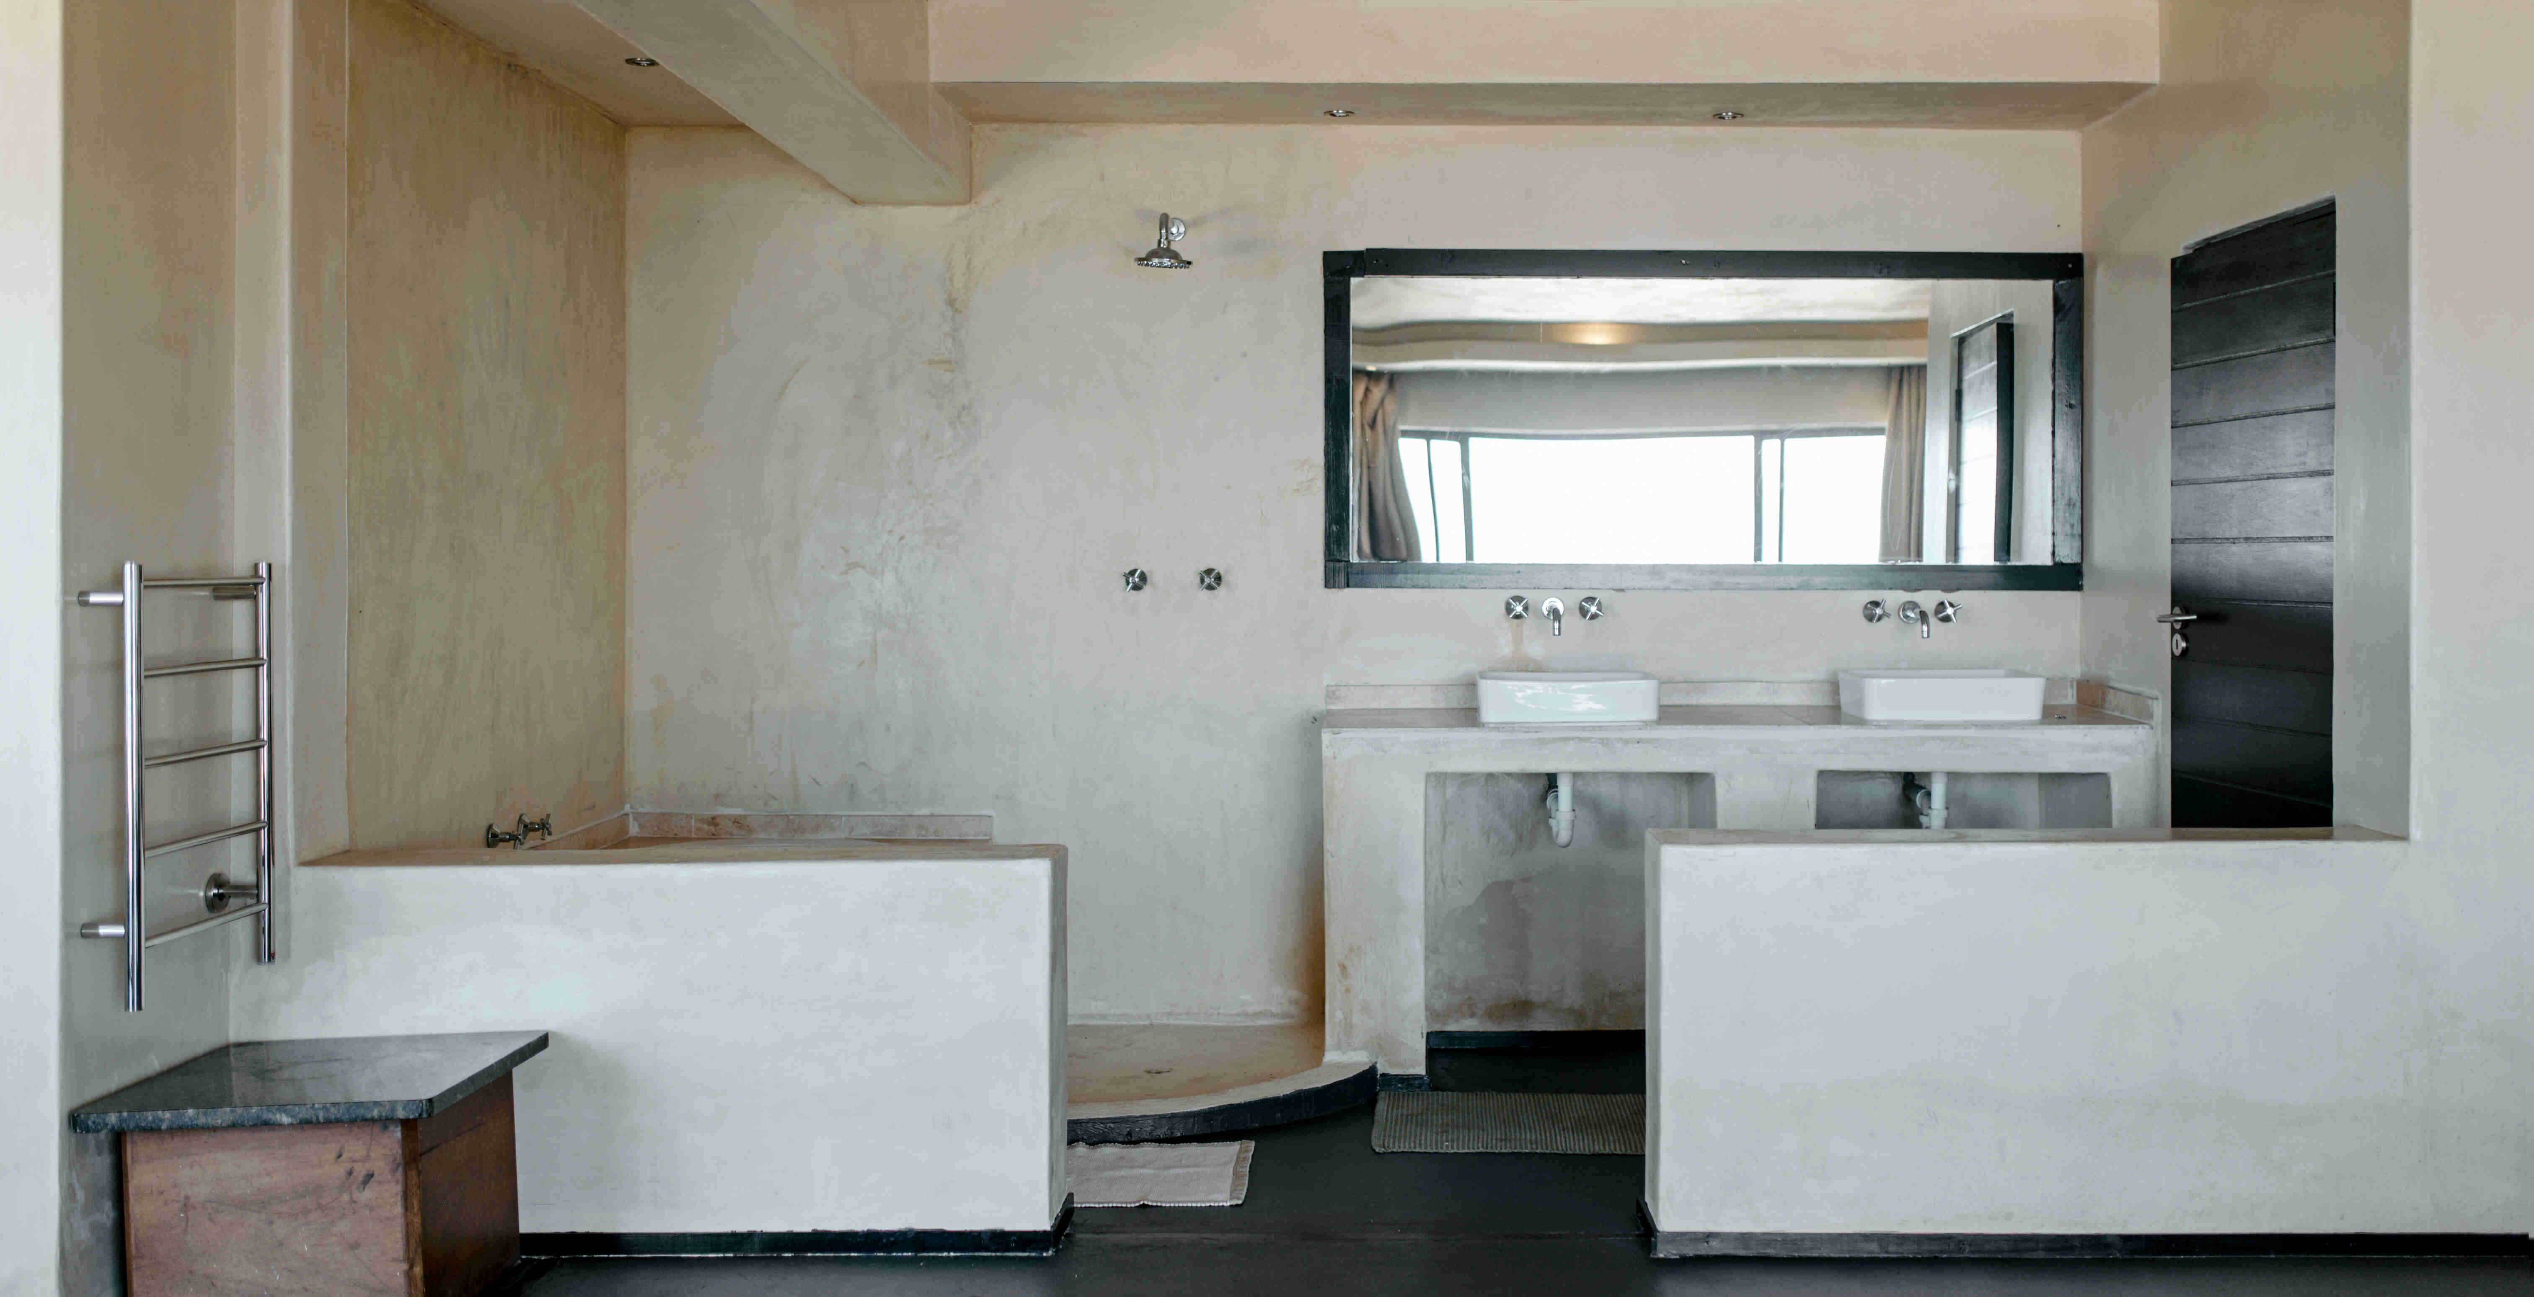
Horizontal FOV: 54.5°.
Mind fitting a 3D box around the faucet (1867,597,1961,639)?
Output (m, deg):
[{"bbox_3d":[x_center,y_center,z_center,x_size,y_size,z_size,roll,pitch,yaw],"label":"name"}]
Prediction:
[{"bbox_3d":[1.656,-0.076,6.290,0.245,0.110,0.165,0,2,1],"label":"faucet"}]

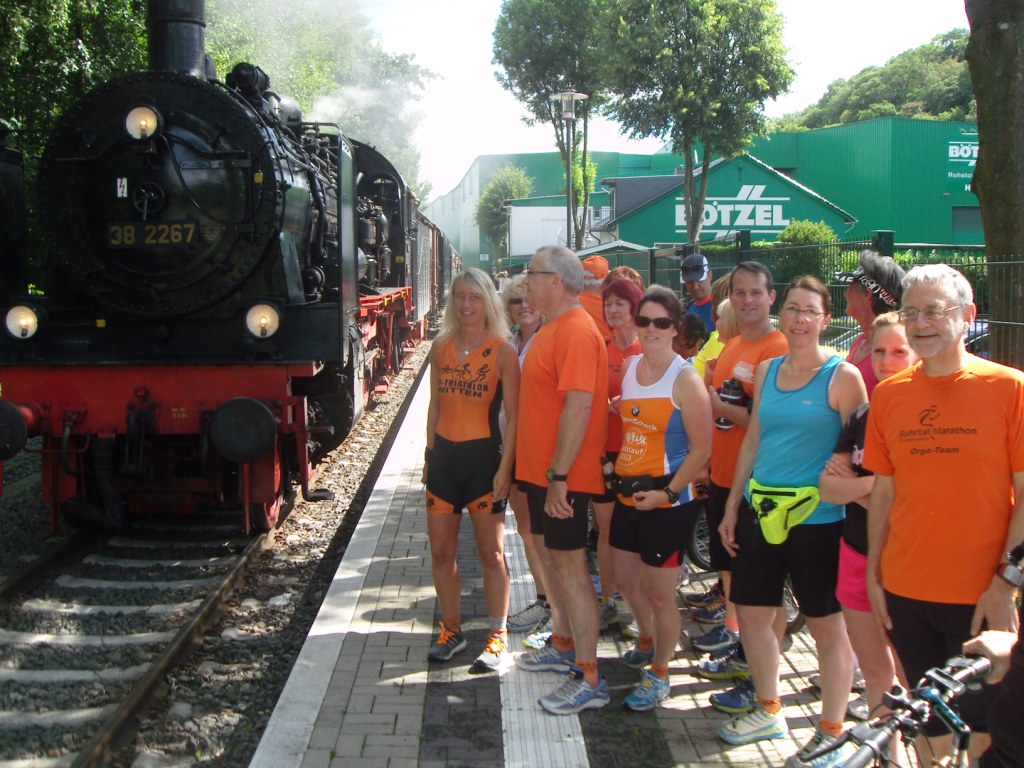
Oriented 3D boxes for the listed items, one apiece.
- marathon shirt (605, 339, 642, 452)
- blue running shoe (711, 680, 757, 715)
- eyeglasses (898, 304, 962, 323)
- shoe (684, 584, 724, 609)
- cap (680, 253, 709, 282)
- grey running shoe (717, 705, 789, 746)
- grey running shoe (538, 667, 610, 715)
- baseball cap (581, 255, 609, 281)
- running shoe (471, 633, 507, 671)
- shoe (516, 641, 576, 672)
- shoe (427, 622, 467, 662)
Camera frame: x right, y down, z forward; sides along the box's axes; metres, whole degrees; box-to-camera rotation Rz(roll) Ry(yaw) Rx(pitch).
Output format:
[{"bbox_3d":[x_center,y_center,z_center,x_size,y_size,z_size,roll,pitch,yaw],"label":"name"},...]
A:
[{"bbox_3d":[0.508,0.049,5.120,0.460,0.560,0.260,2,6,17],"label":"marathon shirt"},{"bbox_3d":[0.920,1.232,4.394,0.295,0.120,0.110,-3,7,-28],"label":"blue running shoe"},{"bbox_3d":[1.134,-0.195,2.947,0.140,0.045,0.140,-6,8,-44],"label":"eyeglasses"},{"bbox_3d":[1.028,1.079,5.607,0.275,0.110,0.100,-1,6,-5],"label":"shoe"},{"bbox_3d":[1.186,-0.754,7.111,0.180,0.145,0.260,2,21,25],"label":"cap"},{"bbox_3d":[0.904,1.246,4.051,0.265,0.115,0.100,-2,6,-18],"label":"grey running shoe"},{"bbox_3d":[0.251,1.222,4.347,0.300,0.120,0.110,-3,7,-25],"label":"grey running shoe"},{"bbox_3d":[0.519,-0.706,6.628,0.175,0.150,0.260,5,8,37],"label":"baseball cap"},{"bbox_3d":[-0.098,1.170,4.786,0.100,0.115,0.270,2,7,21],"label":"running shoe"},{"bbox_3d":[0.160,1.178,4.737,0.300,0.120,0.110,1,6,5],"label":"shoe"},{"bbox_3d":[-0.289,1.154,4.891,0.100,0.115,0.270,3,7,27],"label":"shoe"}]

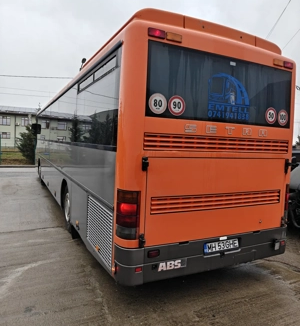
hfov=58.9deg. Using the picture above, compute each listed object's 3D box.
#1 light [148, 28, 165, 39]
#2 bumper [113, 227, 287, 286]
[{"bbox_3d":[0.069,-1.266,2.606,0.174,0.075,0.050,0,5,-27],"label":"light"},{"bbox_3d":[0.789,1.042,3.267,2.470,0.385,0.280,0,5,-27],"label":"bumper"}]

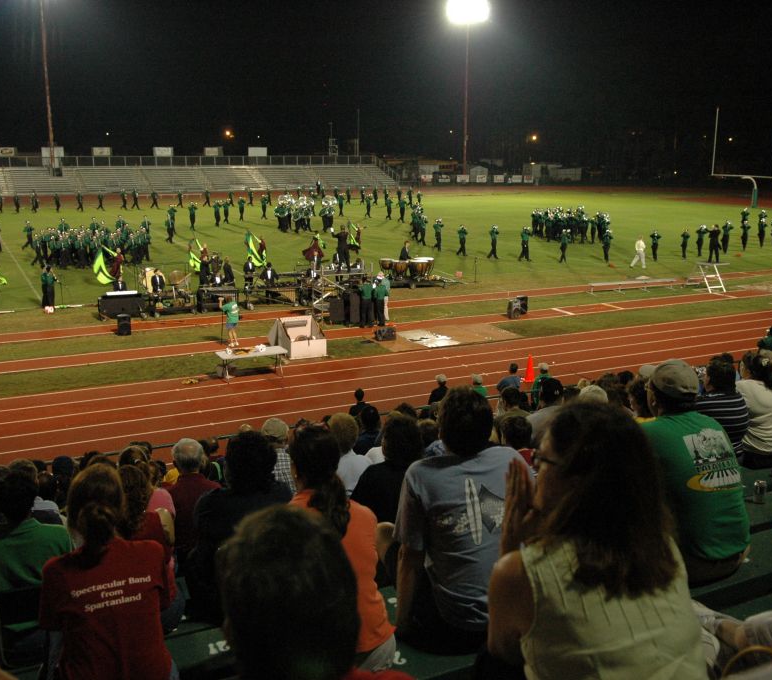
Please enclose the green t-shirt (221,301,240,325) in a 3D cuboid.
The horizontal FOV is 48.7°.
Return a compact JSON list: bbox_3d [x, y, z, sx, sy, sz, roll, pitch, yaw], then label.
[{"bbox_3d":[-4.848,-0.853,26.663,0.500,0.660,0.360,-6,14,-24],"label":"green t-shirt"}]

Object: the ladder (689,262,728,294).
[{"bbox_3d":[14.834,-2.943,39.244,1.200,1.170,2.100,-3,14,-15],"label":"ladder"}]

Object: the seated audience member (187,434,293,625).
[{"bbox_3d":[-0.785,1.030,4.412,0.500,1.266,0.780,-6,14,-24],"label":"seated audience member"}]

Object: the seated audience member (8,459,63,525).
[{"bbox_3d":[-2.410,1.377,5.857,0.470,1.270,0.750,-6,14,-24],"label":"seated audience member"}]

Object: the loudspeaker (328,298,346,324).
[{"bbox_3d":[-1.757,-1.048,30.381,0.500,0.880,0.450,-6,14,-24],"label":"loudspeaker"}]

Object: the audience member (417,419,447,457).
[{"bbox_3d":[0.282,1.166,7.144,0.450,1.137,0.720,-6,15,-25],"label":"audience member"}]

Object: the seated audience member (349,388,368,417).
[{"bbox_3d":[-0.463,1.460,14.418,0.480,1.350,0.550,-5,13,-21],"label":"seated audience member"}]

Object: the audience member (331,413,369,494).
[{"bbox_3d":[-0.328,1.021,5.496,0.430,1.260,0.720,-6,14,-26],"label":"audience member"}]

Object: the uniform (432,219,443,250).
[{"bbox_3d":[3.197,-6.233,51.114,0.620,1.800,0.700,-6,15,-25],"label":"uniform"}]

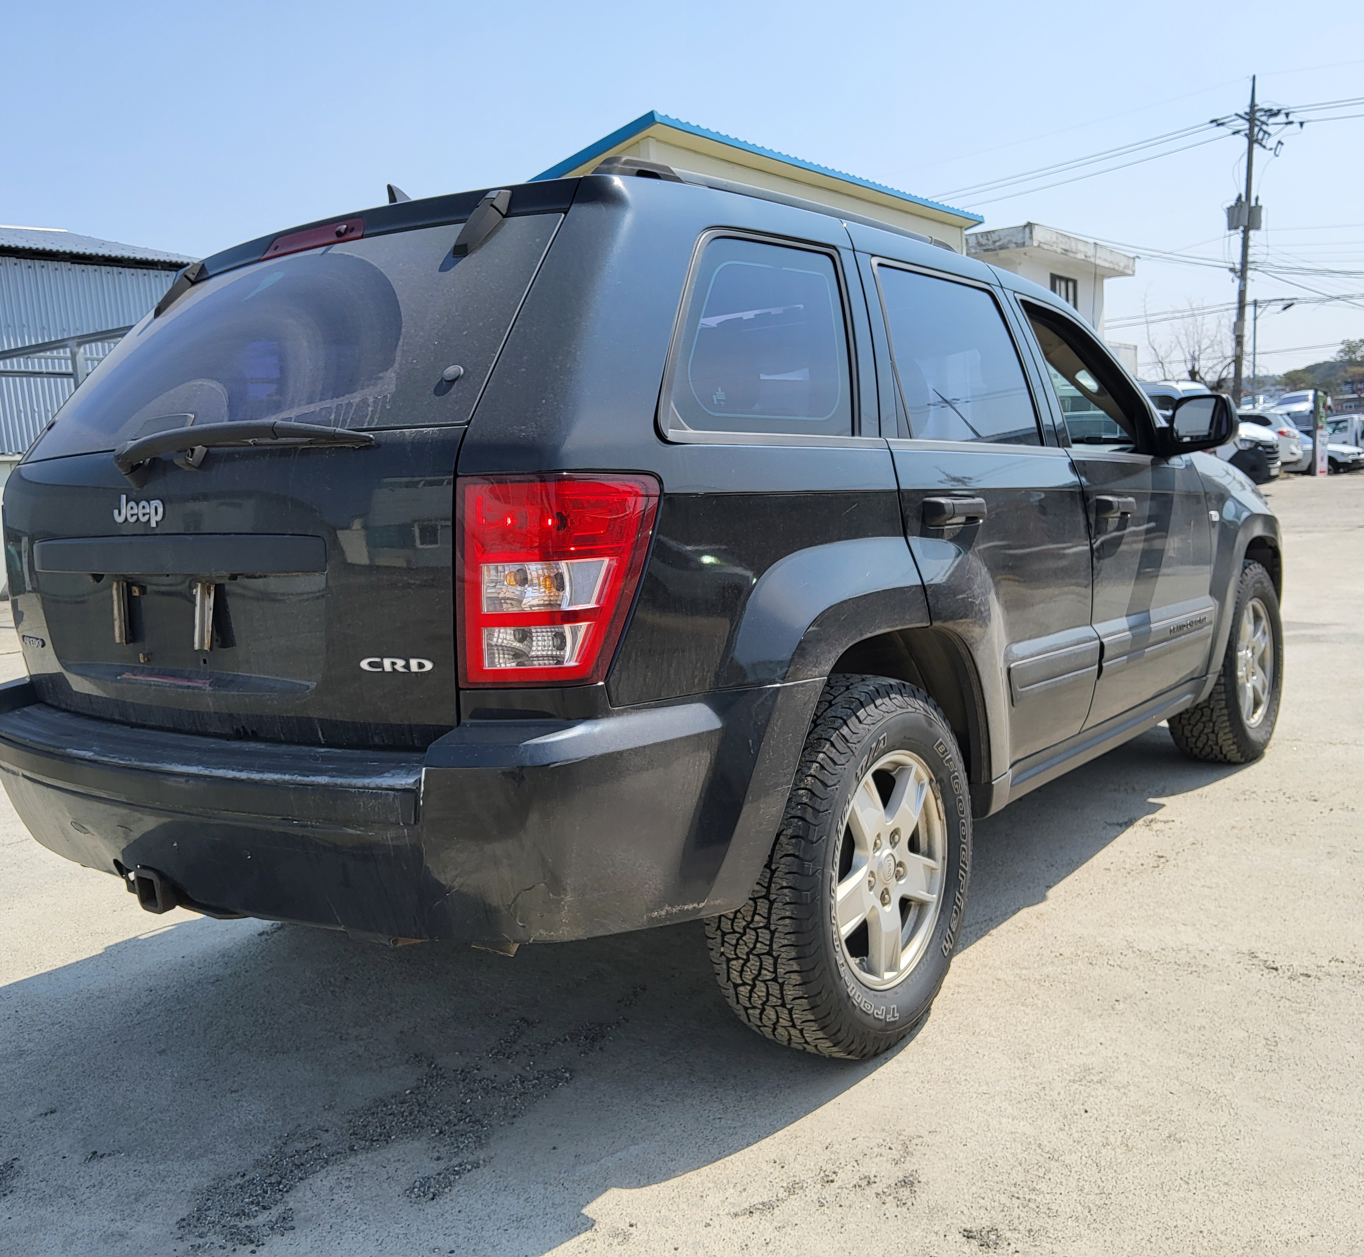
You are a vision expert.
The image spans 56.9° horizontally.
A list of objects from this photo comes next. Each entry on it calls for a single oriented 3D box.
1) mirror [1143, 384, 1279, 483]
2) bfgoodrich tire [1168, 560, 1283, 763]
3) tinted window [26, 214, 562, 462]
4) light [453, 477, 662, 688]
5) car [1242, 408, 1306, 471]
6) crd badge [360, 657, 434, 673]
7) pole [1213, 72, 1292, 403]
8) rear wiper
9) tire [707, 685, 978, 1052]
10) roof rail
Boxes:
[{"bbox_3d":[1.472,-0.583,3.590,0.225,0.172,0.140,7,11,42],"label":"mirror"},{"bbox_3d":[2.015,0.121,4.662,0.250,0.745,0.745,3,9,40],"label":"bfgoodrich tire"},{"bbox_3d":[-0.781,-0.506,2.266,1.330,0.500,0.100,3,-32,37],"label":"tinted window"},{"bbox_3d":[-0.173,-0.071,1.836,0.208,0.310,0.230,3,9,28],"label":"light"},{"bbox_3d":[13.680,-4.720,32.900,4.650,1.700,1.870,3,10,39],"label":"car"},{"bbox_3d":[-0.427,0.055,1.876,0.140,0.025,0.010,3,9,26],"label":"crd badge"},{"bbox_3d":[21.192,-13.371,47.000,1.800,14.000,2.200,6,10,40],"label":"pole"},{"bbox_3d":[-0.696,-0.267,1.956,0.560,0.102,0.090,4,10,31],"label":"rear wiper"},{"bbox_3d":[0.340,0.470,2.561,0.250,0.748,0.748,5,11,38],"label":"tire"},{"bbox_3d":[0.286,-0.851,2.621,0.070,0.085,1.420,5,11,38],"label":"roof rail"}]

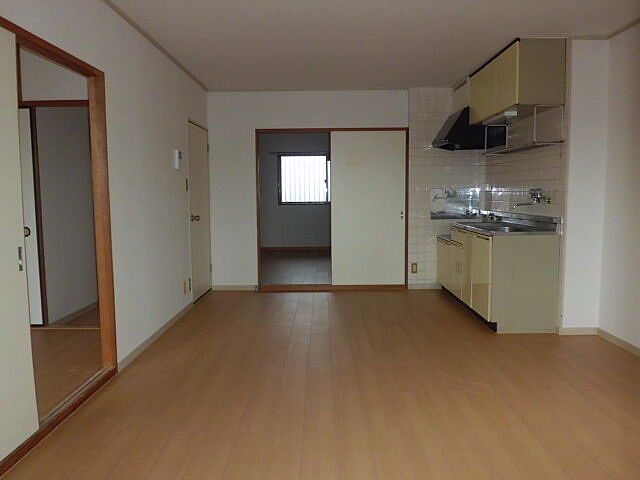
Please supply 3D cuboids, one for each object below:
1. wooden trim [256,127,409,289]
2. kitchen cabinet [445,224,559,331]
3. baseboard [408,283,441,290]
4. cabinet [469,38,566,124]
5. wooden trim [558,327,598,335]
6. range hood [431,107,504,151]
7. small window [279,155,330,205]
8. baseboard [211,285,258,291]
[{"bbox_3d":[0.143,-0.336,5.543,1.755,1.875,0.100,0,5,0],"label":"wooden trim"},{"bbox_3d":[1.600,0.261,4.624,0.540,0.790,1.780,0,5,0],"label":"kitchen cabinet"},{"bbox_3d":[1.218,0.541,5.617,0.380,0.085,0.015,0,5,0],"label":"baseboard"},{"bbox_3d":[1.659,-1.316,4.157,0.355,0.495,1.160,0,5,0],"label":"cabinet"},{"bbox_3d":[1.998,0.709,3.737,0.320,0.065,0.020,0,5,0],"label":"wooden trim"},{"bbox_3d":[1.543,-1.150,5.061,0.580,0.410,0.610,0,5,0],"label":"range hood"},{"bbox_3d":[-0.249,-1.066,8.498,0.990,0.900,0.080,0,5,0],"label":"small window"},{"bbox_3d":[-1.007,0.558,5.618,0.530,0.070,0.015,0,5,0],"label":"baseboard"}]

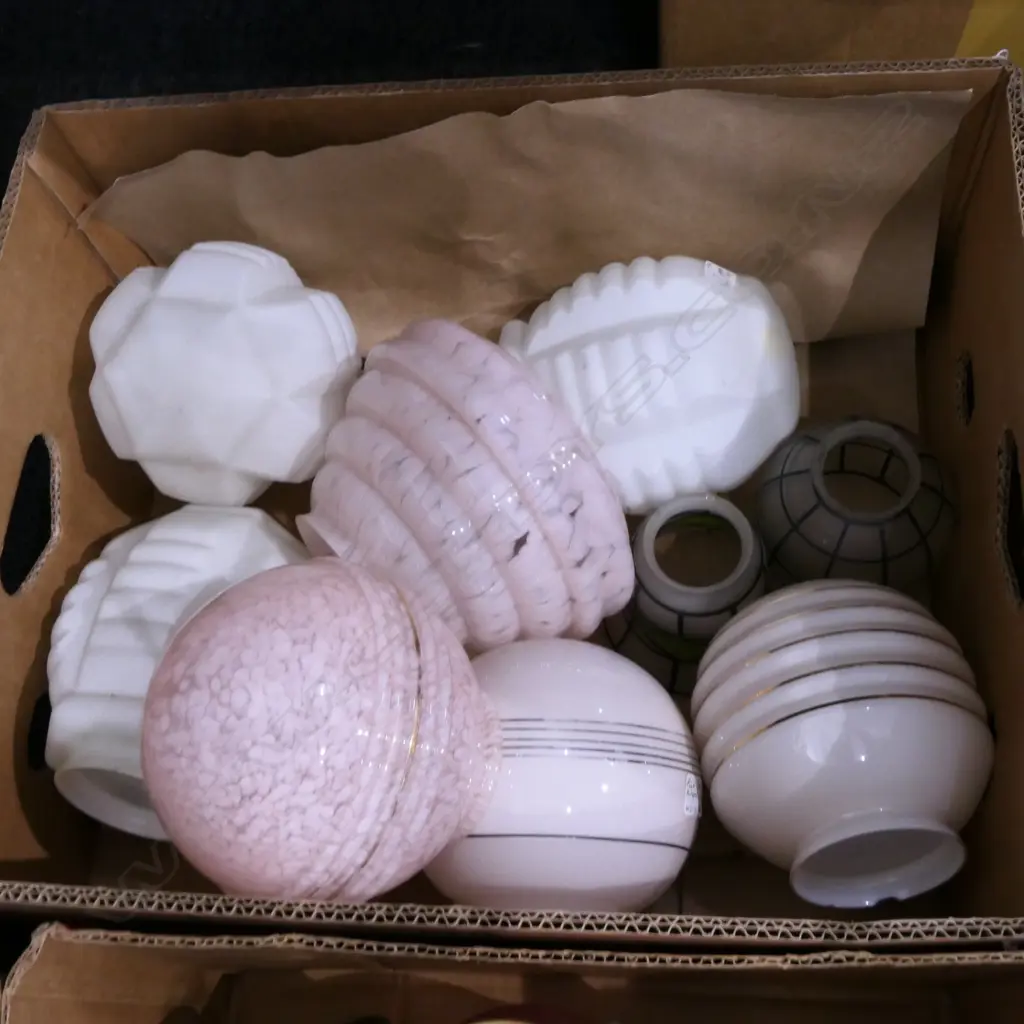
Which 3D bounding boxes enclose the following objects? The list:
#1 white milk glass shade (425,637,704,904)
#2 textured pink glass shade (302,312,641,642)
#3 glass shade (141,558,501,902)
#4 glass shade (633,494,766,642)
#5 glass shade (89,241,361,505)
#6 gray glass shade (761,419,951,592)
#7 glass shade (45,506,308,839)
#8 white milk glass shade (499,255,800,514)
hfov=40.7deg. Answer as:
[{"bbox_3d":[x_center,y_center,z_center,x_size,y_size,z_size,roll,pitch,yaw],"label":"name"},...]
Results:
[{"bbox_3d":[0.021,0.146,0.703,0.153,0.153,0.164,-1,72,8],"label":"white milk glass shade"},{"bbox_3d":[-0.025,-0.001,0.690,0.132,0.179,0.179,-39,91,-16],"label":"textured pink glass shade"},{"bbox_3d":[-0.091,0.100,0.630,0.155,0.156,0.156,15,79,-23],"label":"glass shade"},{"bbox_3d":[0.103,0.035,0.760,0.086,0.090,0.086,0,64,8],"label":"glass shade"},{"bbox_3d":[-0.155,-0.076,0.745,0.147,0.138,0.145,0,101,-12],"label":"glass shade"},{"bbox_3d":[0.194,0.002,0.775,0.113,0.105,0.113,0,64,8],"label":"gray glass shade"},{"bbox_3d":[-0.175,0.079,0.750,0.140,0.140,0.175,17,66,-11],"label":"glass shade"},{"bbox_3d":[0.067,-0.069,0.770,0.178,0.143,0.143,-12,94,21],"label":"white milk glass shade"}]

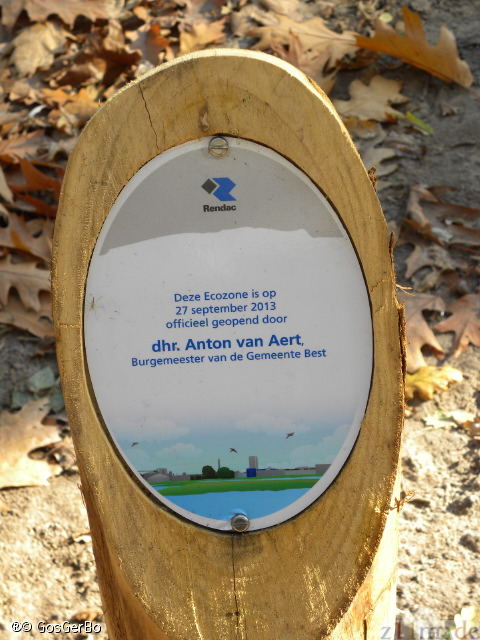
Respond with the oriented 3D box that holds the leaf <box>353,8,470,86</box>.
[{"bbox_3d":[0.205,-0.323,1.857,0.150,0.050,0.110,14,45,18],"label":"leaf"}]

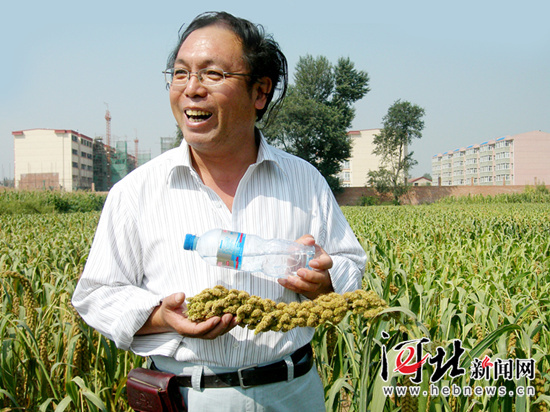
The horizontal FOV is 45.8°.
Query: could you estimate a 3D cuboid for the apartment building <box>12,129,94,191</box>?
[{"bbox_3d":[-51.500,-8.500,154.000,13.000,16.800,20.000,0,1,-2],"label":"apartment building"}]

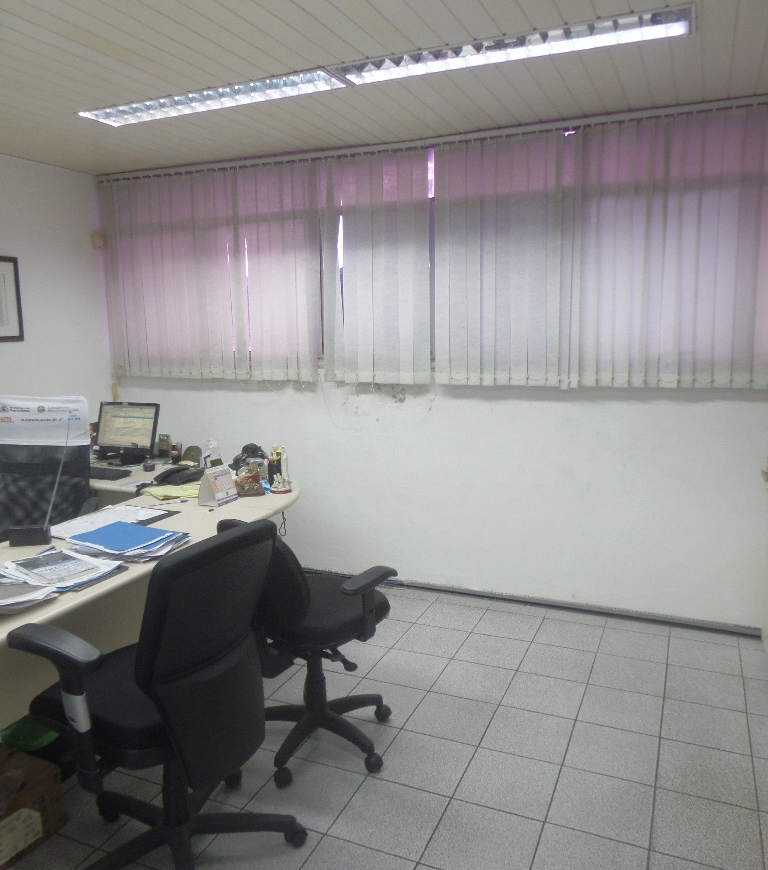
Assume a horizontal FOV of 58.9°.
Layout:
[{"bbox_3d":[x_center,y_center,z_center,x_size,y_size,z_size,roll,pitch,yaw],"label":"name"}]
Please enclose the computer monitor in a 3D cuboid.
[{"bbox_3d":[-1.702,-0.010,4.506,0.500,0.390,0.190,2,9,24],"label":"computer monitor"}]

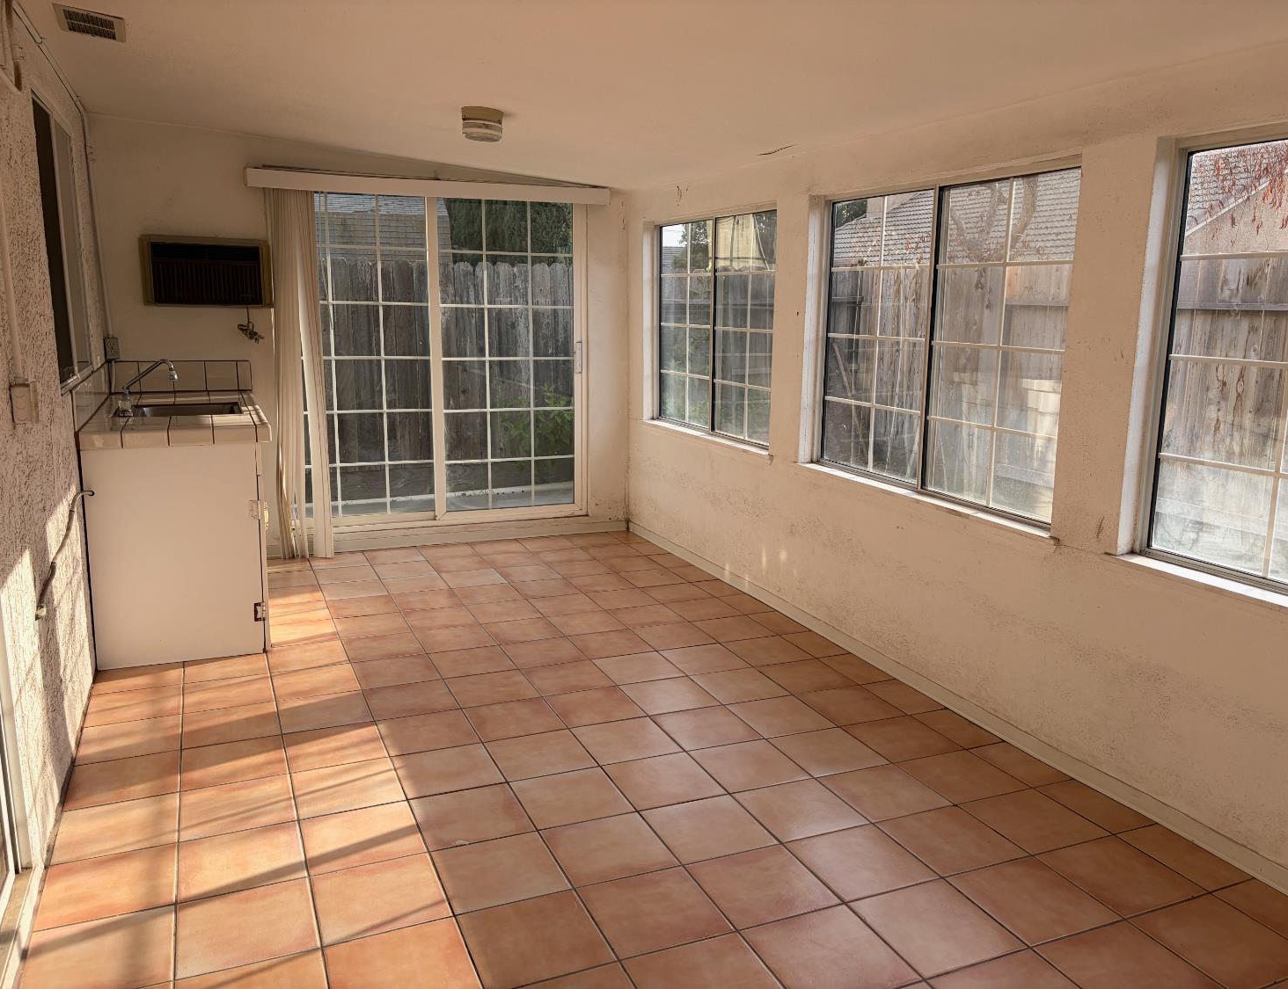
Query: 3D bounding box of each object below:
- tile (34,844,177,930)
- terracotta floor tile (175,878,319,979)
[{"bbox_3d":[-1.338,0.983,2.496,0.294,0.012,0.294,-3,12,-23],"label":"tile"},{"bbox_3d":[-0.941,1.024,2.348,0.300,0.011,0.300,-3,12,-23],"label":"terracotta floor tile"}]

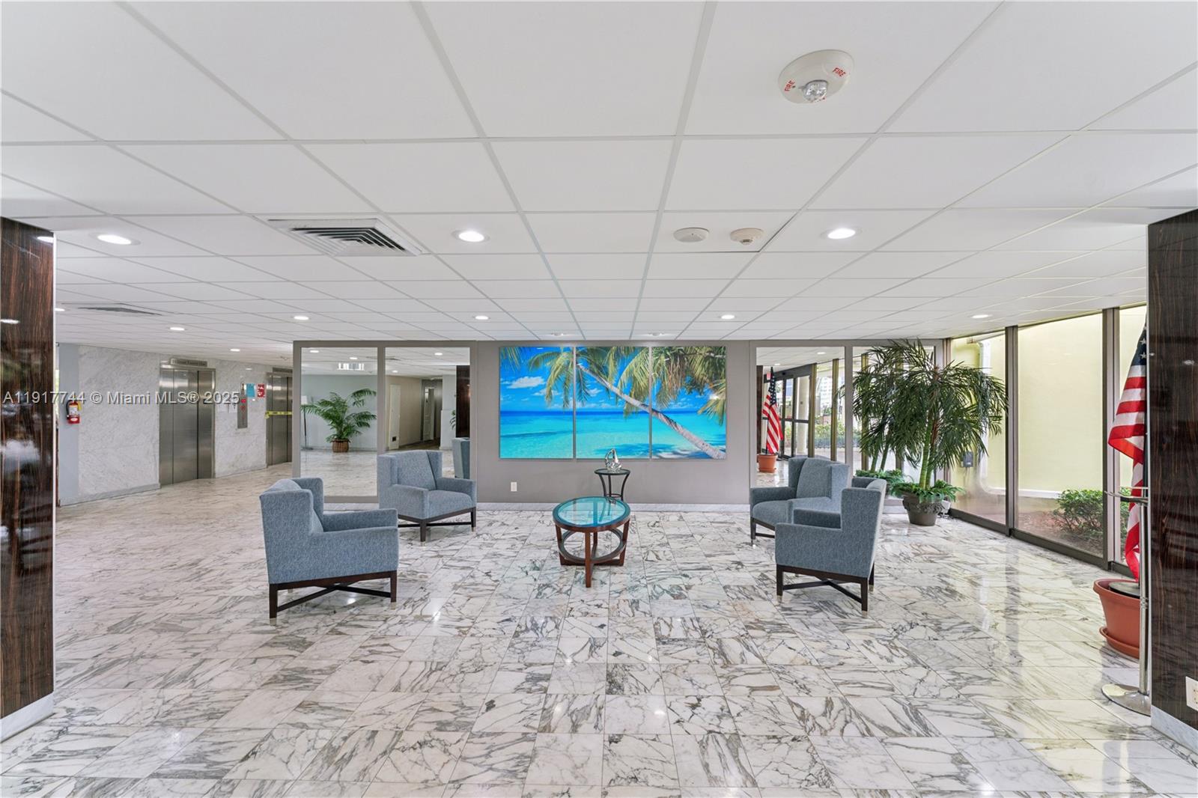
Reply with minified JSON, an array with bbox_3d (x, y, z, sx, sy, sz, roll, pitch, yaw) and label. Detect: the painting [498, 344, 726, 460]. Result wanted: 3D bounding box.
[{"bbox_3d":[0.195,0.056,6.460,3.150,1.560,0.040,0,0,0],"label":"painting"}]

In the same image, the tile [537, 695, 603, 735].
[{"bbox_3d":[-0.127,1.568,2.314,0.315,0.015,0.289,0,0,1],"label":"tile"}]

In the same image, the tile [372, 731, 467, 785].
[{"bbox_3d":[-0.755,1.555,2.021,0.310,0.015,0.295,0,0,1],"label":"tile"}]

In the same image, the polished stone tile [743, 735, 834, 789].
[{"bbox_3d":[0.791,1.553,1.991,0.310,0.015,0.295,0,0,1],"label":"polished stone tile"}]

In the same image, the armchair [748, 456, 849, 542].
[{"bbox_3d":[2.038,1.095,4.752,0.730,0.930,0.680,0,0,-17],"label":"armchair"}]

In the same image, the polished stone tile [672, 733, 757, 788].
[{"bbox_3d":[0.491,1.568,2.019,0.312,0.015,0.295,0,0,1],"label":"polished stone tile"}]

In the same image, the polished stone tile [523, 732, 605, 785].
[{"bbox_3d":[-0.134,1.554,2.009,0.310,0.015,0.295,0,0,1],"label":"polished stone tile"}]

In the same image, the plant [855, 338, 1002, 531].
[{"bbox_3d":[4.040,0.430,5.800,1.450,2.250,1.250,0,0,0],"label":"plant"}]

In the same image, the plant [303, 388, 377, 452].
[{"bbox_3d":[-7.444,0.614,13.300,2.000,1.850,1.800,0,0,1],"label":"plant"}]

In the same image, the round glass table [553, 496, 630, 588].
[{"bbox_3d":[-0.065,1.302,4.359,0.710,0.505,1.120,0,0,1],"label":"round glass table"}]

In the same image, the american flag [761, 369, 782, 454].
[{"bbox_3d":[3.662,0.267,9.850,0.460,1.800,0.340,0,0,1],"label":"american flag"}]

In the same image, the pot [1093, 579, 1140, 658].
[{"bbox_3d":[3.354,1.363,2.866,0.410,0.365,0.410,0,0,0],"label":"pot"}]

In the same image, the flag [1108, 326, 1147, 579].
[{"bbox_3d":[3.620,0.290,3.090,0.440,1.830,0.320,0,0,0],"label":"flag"}]

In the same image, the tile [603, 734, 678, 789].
[{"bbox_3d":[0.177,1.568,2.022,0.316,0.015,0.293,0,0,1],"label":"tile"}]

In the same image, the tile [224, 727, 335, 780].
[{"bbox_3d":[-1.374,1.556,2.040,0.310,0.015,0.295,0,0,1],"label":"tile"}]

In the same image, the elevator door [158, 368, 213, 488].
[{"bbox_3d":[-7.670,0.500,8.640,0.120,2.120,1.020,0,0,3],"label":"elevator door"}]

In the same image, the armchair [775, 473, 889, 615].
[{"bbox_3d":[1.834,1.095,3.648,0.730,0.930,0.680,0,0,33],"label":"armchair"}]

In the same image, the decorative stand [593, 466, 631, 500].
[{"bbox_3d":[0.190,1.245,6.030,0.470,0.630,0.470,0,0,0],"label":"decorative stand"}]

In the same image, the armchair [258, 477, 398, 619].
[{"bbox_3d":[-2.018,1.094,3.628,0.820,0.920,0.680,0,0,-19],"label":"armchair"}]

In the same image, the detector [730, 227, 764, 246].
[{"bbox_3d":[0.736,-0.795,2.296,0.160,0.054,0.160,0,0,1],"label":"detector"}]

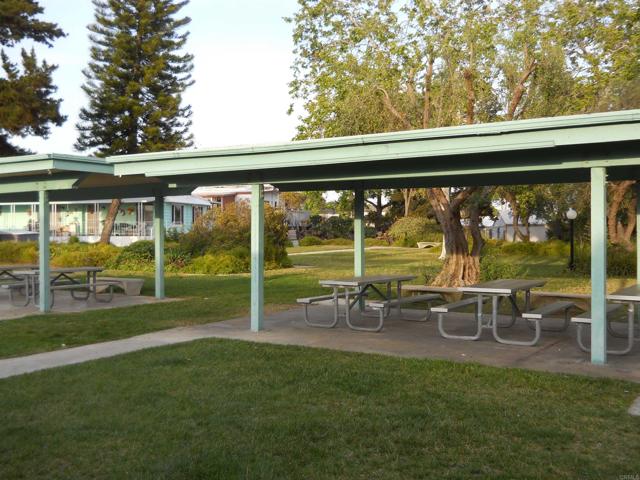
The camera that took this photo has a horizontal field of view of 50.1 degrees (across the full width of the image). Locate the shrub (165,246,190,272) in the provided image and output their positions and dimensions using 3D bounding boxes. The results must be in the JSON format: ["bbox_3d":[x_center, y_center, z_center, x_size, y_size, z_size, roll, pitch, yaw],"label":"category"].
[{"bbox_3d":[-5.757,0.740,27.350,1.160,0.960,1.100,0,1,0],"label":"shrub"}]

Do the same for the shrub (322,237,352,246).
[{"bbox_3d":[1.483,0.160,54.850,2.570,0.800,1.700,0,1,0],"label":"shrub"}]

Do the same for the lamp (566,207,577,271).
[{"bbox_3d":[9.930,-0.020,27.010,0.390,2.450,0.420,0,1,0],"label":"lamp"}]

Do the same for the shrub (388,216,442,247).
[{"bbox_3d":[7.830,-0.653,55.800,4.490,2.530,3.600,0,1,0],"label":"shrub"}]

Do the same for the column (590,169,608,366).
[{"bbox_3d":[3.266,0.302,7.999,0.145,2.269,0.145,0,1,32],"label":"column"}]

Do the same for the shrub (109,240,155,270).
[{"bbox_3d":[-7.524,0.625,27.600,2.020,1.210,1.600,0,1,0],"label":"shrub"}]

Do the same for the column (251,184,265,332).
[{"bbox_3d":[-0.963,0.280,10.656,0.145,2.269,0.145,0,1,32],"label":"column"}]

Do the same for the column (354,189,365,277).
[{"bbox_3d":[0.758,0.256,12.959,0.145,2.269,0.145,0,1,32],"label":"column"}]

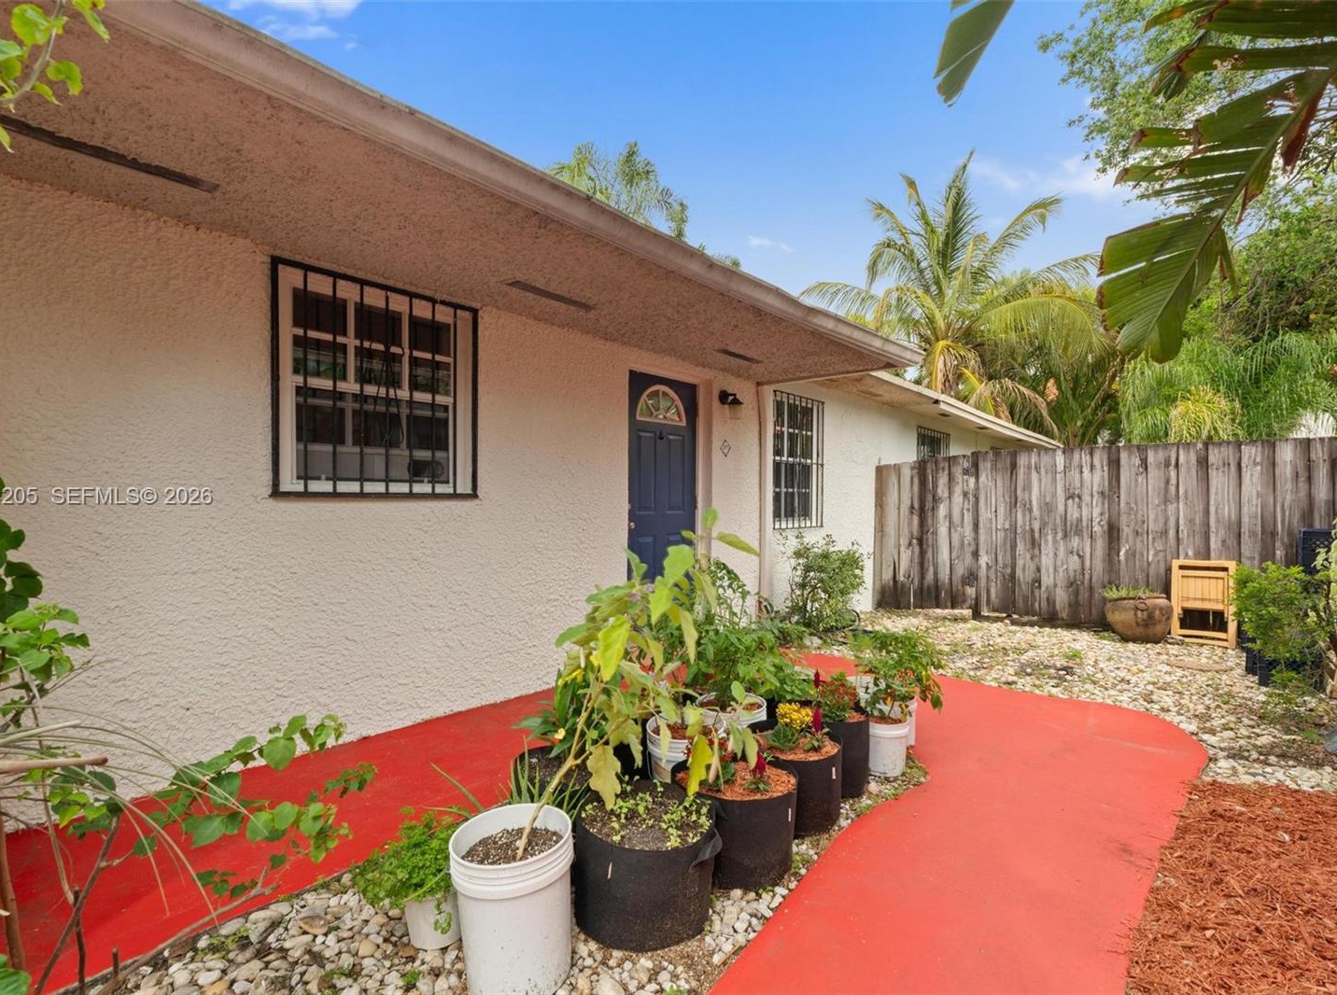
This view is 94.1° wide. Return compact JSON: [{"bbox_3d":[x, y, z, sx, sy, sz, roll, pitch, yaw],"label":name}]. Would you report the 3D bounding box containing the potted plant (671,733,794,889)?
[{"bbox_3d":[0.235,1.010,2.130,0.420,0.440,0.410,0,0,0],"label":"potted plant"}]

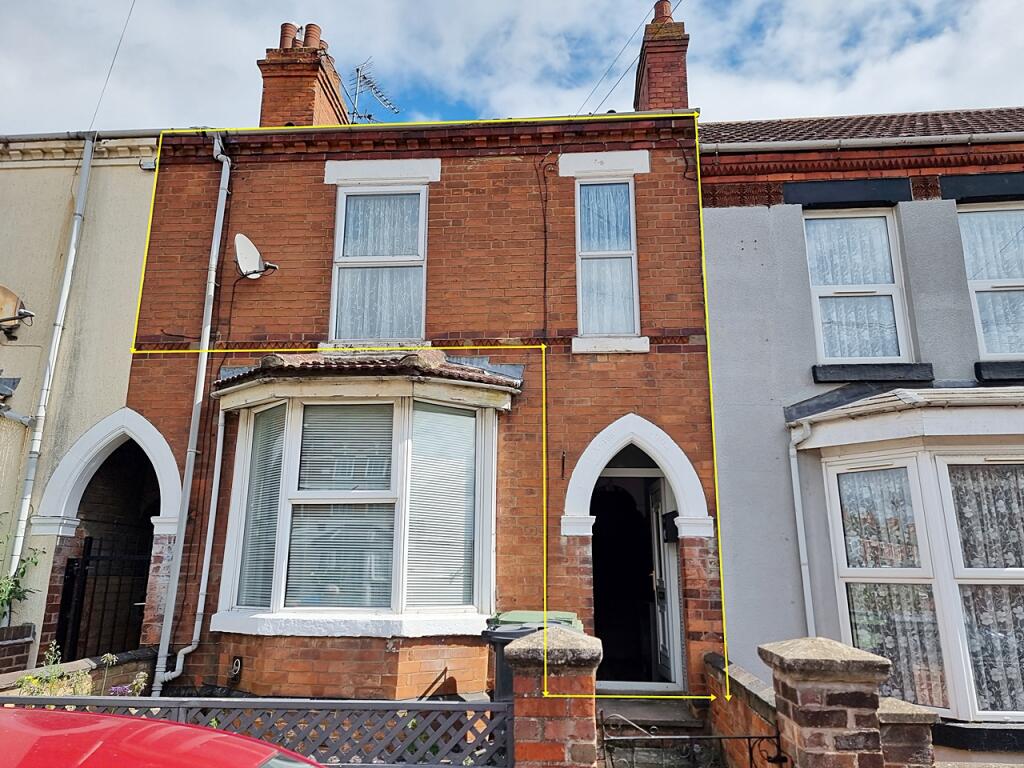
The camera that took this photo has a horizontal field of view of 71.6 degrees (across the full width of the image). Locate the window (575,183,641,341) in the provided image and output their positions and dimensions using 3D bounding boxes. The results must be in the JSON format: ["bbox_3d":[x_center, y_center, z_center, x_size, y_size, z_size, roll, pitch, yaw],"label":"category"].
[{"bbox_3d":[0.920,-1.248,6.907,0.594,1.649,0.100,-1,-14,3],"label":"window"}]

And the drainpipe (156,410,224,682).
[{"bbox_3d":[-2.842,1.421,6.313,0.356,2.459,0.100,-1,-14,3],"label":"drainpipe"}]

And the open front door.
[{"bbox_3d":[1.402,1.789,6.636,0.060,1.773,0.680,-1,-14,3],"label":"open front door"}]

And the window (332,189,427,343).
[{"bbox_3d":[-1.325,-1.212,7.151,0.877,1.613,0.060,-1,-14,3],"label":"window"}]

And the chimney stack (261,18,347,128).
[{"bbox_3d":[-3.373,-4.580,11.771,1.008,2.333,1.830,-1,-14,3],"label":"chimney stack"}]

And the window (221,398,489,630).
[{"bbox_3d":[-1.381,1.107,6.041,2.511,1.905,0.677,-1,-14,3],"label":"window"}]

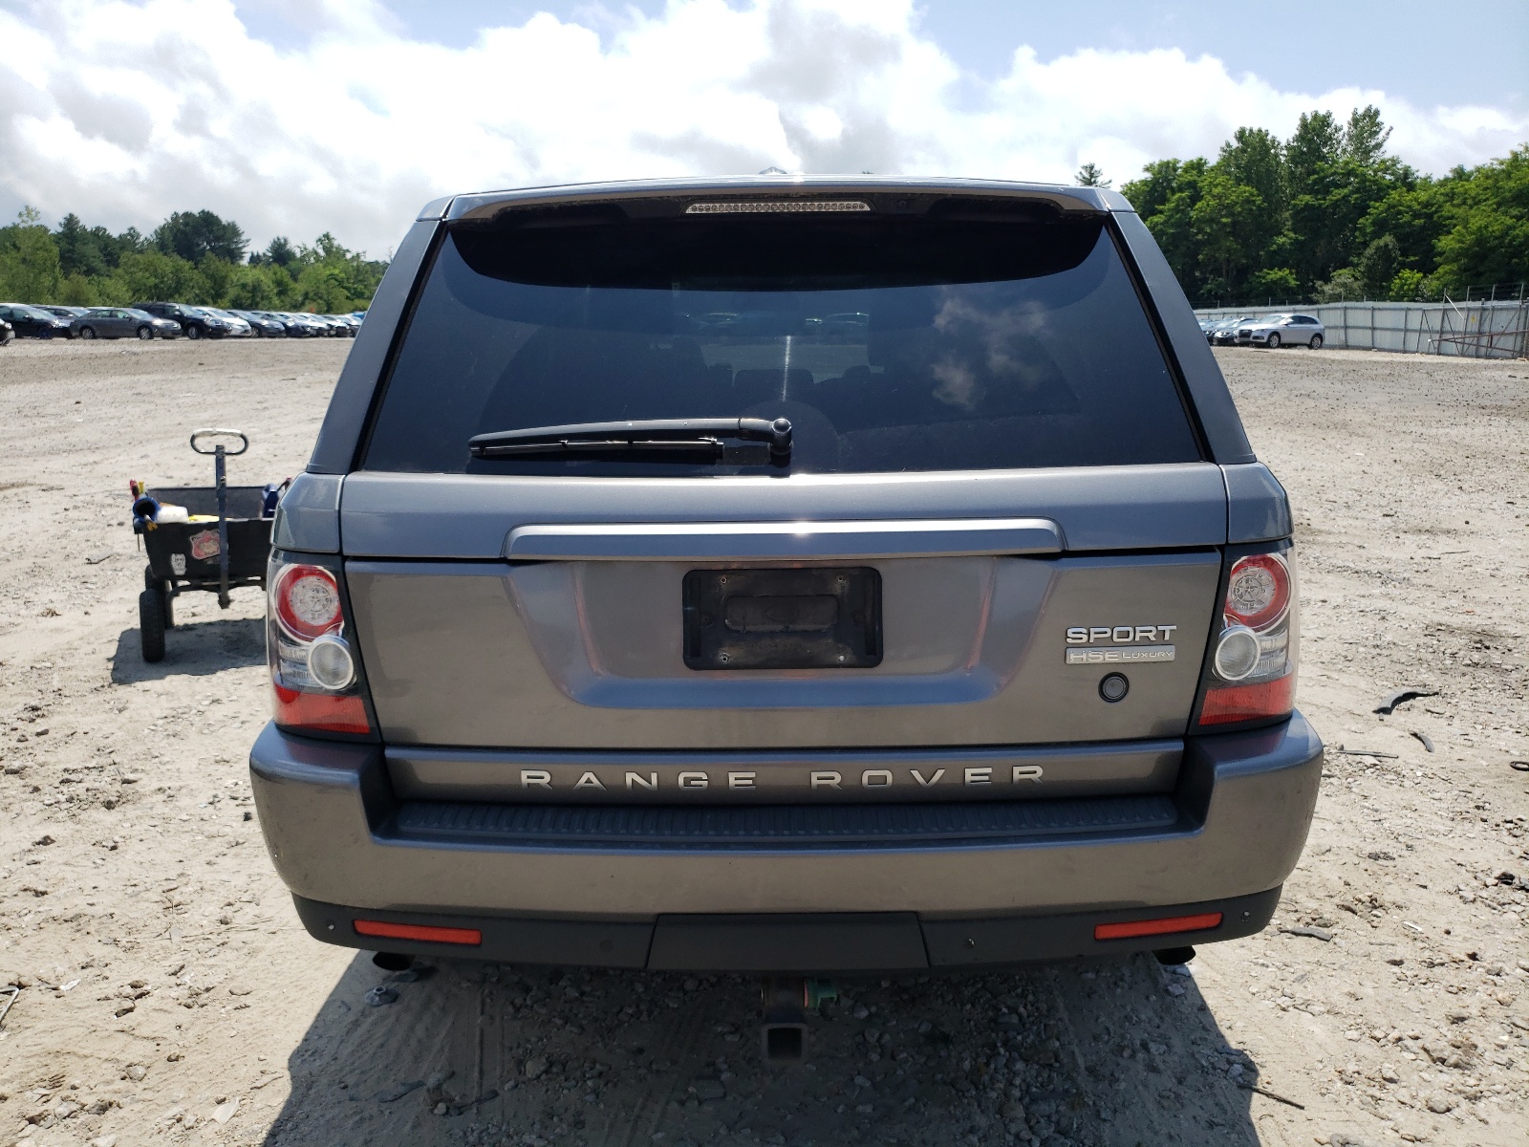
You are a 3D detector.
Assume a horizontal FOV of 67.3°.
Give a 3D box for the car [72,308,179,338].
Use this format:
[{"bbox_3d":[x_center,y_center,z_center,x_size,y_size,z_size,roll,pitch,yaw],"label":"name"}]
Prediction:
[{"bbox_3d":[-31.100,-12.174,55.891,4.800,1.470,1.820,0,13,0],"label":"car"}]

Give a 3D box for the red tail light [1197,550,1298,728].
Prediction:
[{"bbox_3d":[0.810,0.100,1.971,0.235,0.320,0.200,-1,13,-4],"label":"red tail light"}]

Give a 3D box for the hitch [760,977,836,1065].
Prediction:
[{"bbox_3d":[0.052,0.662,1.815,0.115,0.130,0.190,0,13,0],"label":"hitch"}]

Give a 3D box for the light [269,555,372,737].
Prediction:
[{"bbox_3d":[-0.735,0.095,1.867,0.260,0.300,0.230,0,13,0],"label":"light"}]

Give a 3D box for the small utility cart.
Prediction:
[{"bbox_3d":[-2.560,-0.199,5.555,0.740,1.020,1.120,-4,14,-19],"label":"small utility cart"}]

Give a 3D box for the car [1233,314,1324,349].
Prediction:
[{"bbox_3d":[25.300,-11.836,56.172,4.630,1.650,1.890,-6,14,-25],"label":"car"}]

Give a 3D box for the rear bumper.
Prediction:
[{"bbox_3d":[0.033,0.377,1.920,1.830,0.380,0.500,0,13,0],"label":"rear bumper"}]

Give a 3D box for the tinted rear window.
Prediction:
[{"bbox_3d":[0.030,-0.381,1.851,1.320,0.450,0.090,0,-15,0],"label":"tinted rear window"}]

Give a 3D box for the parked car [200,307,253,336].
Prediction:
[{"bbox_3d":[-29.000,-13.012,59.600,4.500,1.510,1.770,1,13,5],"label":"parked car"}]

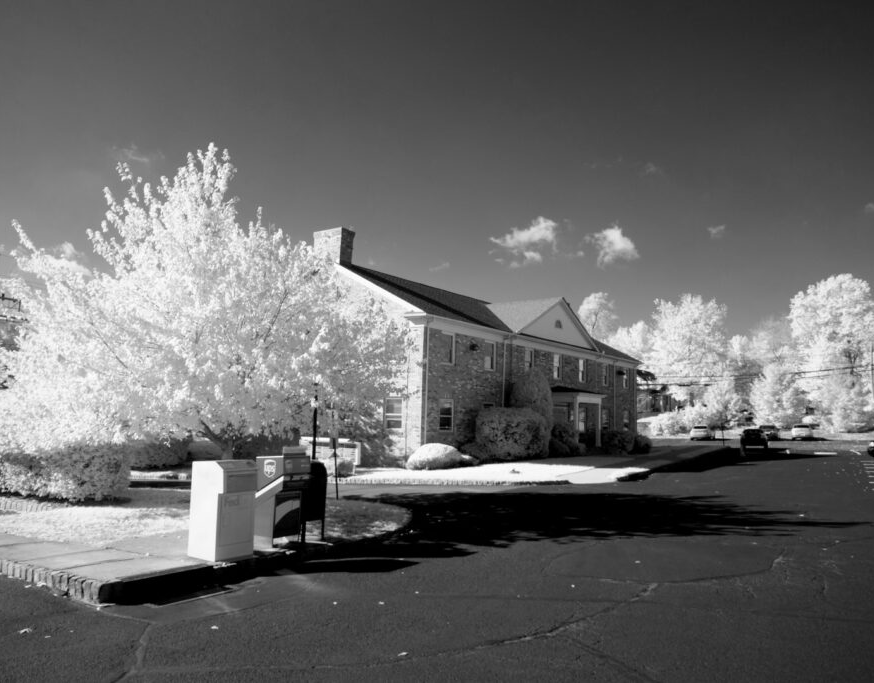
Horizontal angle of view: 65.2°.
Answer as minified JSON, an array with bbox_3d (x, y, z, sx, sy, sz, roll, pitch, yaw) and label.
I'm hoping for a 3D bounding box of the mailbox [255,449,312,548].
[{"bbox_3d":[-2.241,2.292,10.000,0.620,1.370,0.540,-3,-8,38],"label":"mailbox"}]

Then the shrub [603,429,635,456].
[{"bbox_3d":[11.299,6.256,42.500,1.900,1.600,2.100,-3,-7,35],"label":"shrub"}]

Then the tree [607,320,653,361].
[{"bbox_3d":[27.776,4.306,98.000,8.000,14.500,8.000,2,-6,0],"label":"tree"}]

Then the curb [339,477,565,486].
[{"bbox_3d":[0.504,4.088,19.924,6.625,0.190,0.220,2,-7,-7],"label":"curb"}]

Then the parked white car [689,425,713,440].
[{"bbox_3d":[27.612,9.464,71.000,1.800,1.470,4.600,-2,-7,33],"label":"parked white car"}]

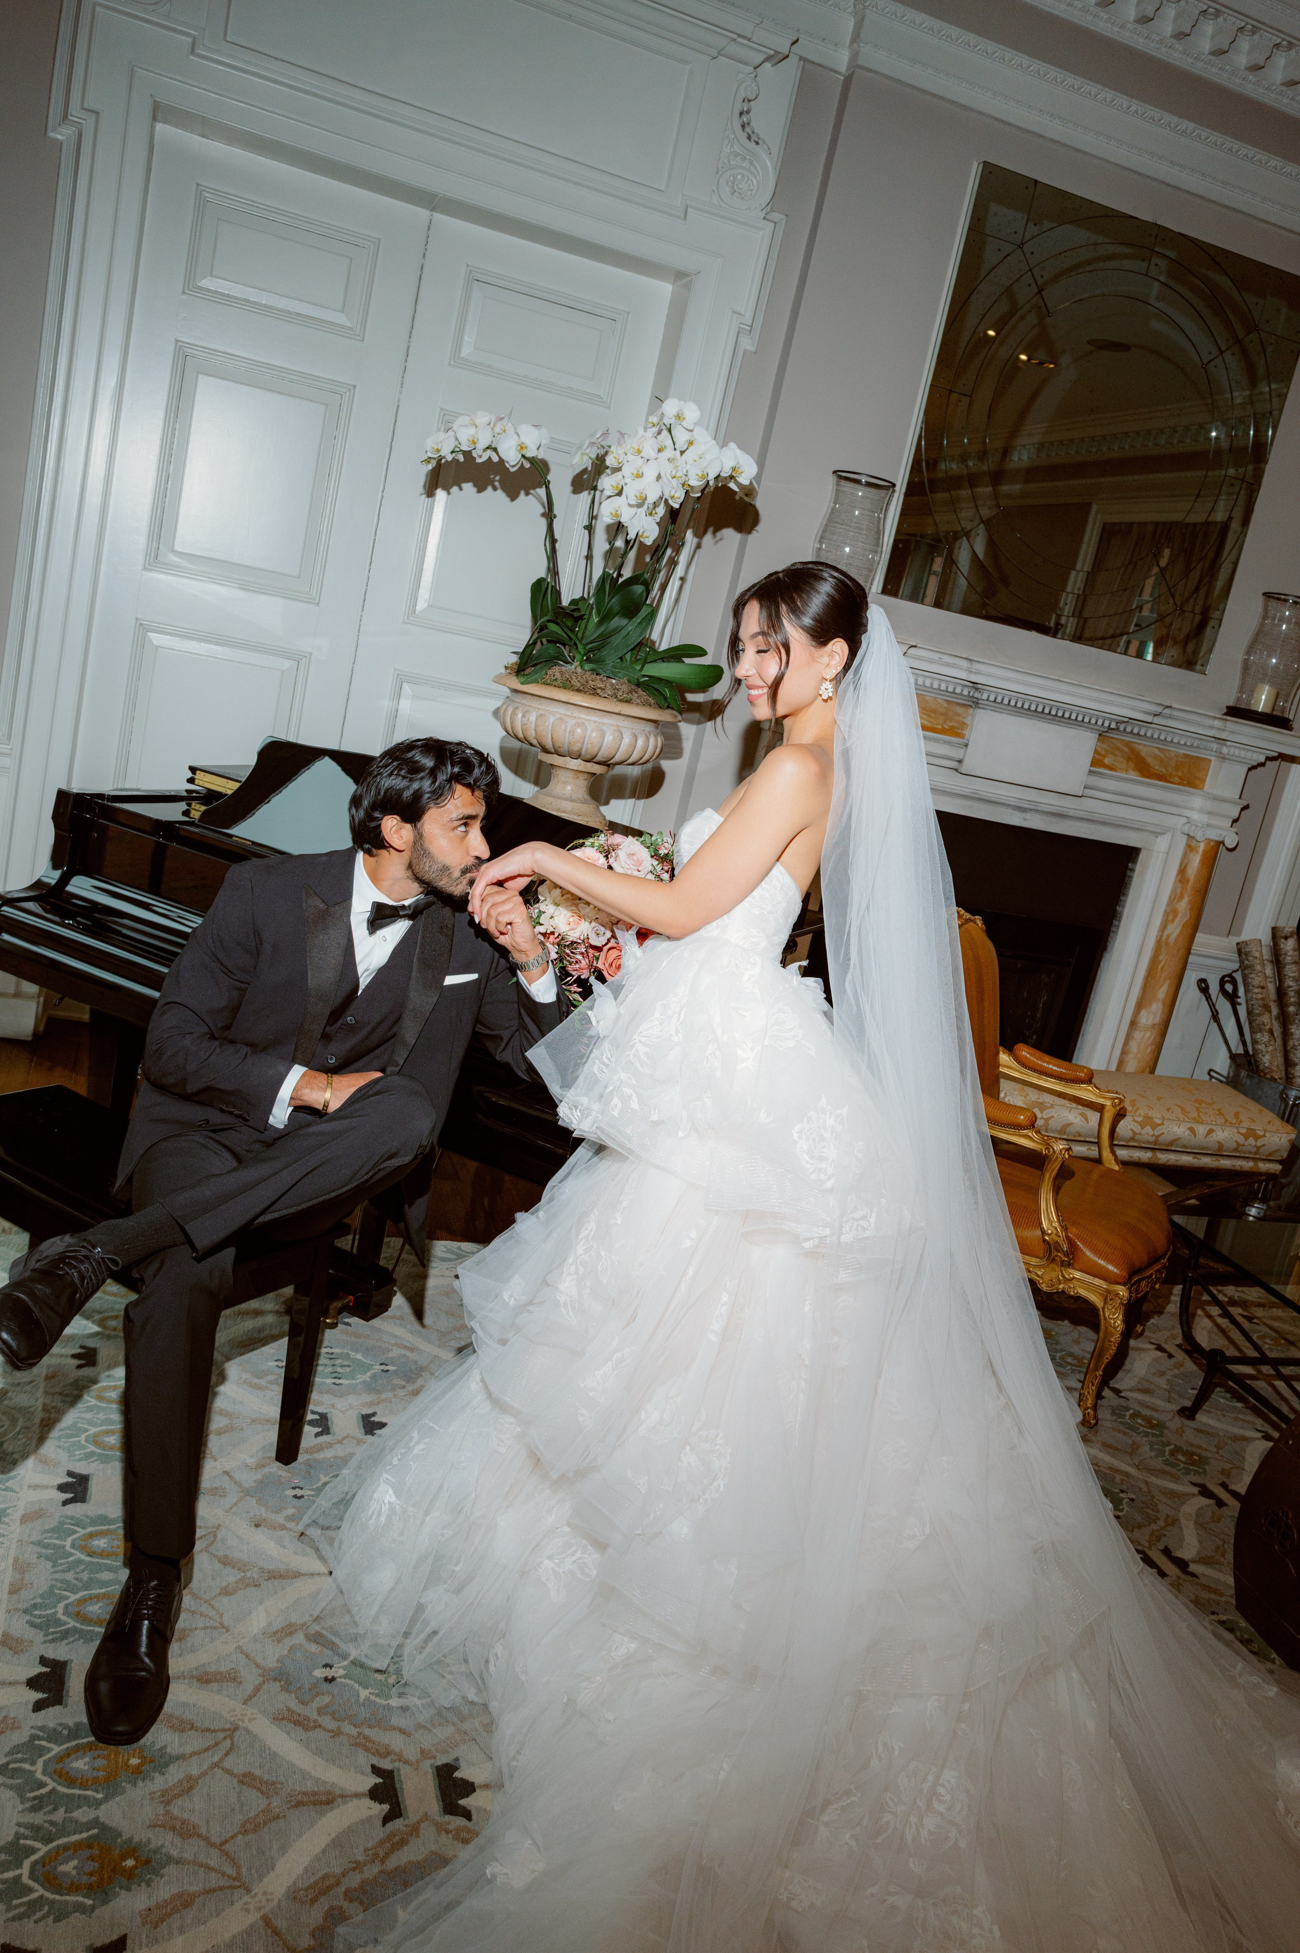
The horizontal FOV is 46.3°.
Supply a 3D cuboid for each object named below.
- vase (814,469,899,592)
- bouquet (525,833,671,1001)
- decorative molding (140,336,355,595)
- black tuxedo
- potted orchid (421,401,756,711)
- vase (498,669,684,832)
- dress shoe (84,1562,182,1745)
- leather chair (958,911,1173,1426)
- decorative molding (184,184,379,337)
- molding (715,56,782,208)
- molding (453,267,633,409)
[{"bbox_3d":[0.584,-1.237,4.462,0.205,0.410,0.205,8,14,-20],"label":"vase"},{"bbox_3d":[-0.085,-0.102,2.512,0.270,0.300,0.260,10,14,-10],"label":"bouquet"},{"bbox_3d":[-1.126,-1.410,4.283,0.490,0.618,0.035,8,14,-20],"label":"decorative molding"},{"bbox_3d":[-0.520,0.288,2.415,0.660,1.030,0.720,5,15,-28],"label":"black tuxedo"},{"bbox_3d":[-0.159,-1.020,3.560,0.790,0.690,0.480,8,14,-20],"label":"potted orchid"},{"bbox_3d":[-0.177,-0.551,3.716,0.465,0.305,0.465,8,14,-20],"label":"vase"},{"bbox_3d":[-0.706,0.904,2.111,0.110,0.115,0.310,10,14,-11],"label":"dress shoe"},{"bbox_3d":[0.975,0.414,3.748,0.700,1.000,0.660,19,15,25],"label":"leather chair"},{"bbox_3d":[-1.001,-1.946,4.155,0.488,0.270,0.035,8,14,-20],"label":"decorative molding"},{"bbox_3d":[0.285,-2.309,4.173,0.155,0.355,0.060,8,14,-20],"label":"molding"},{"bbox_3d":[-0.316,-1.855,4.409,0.485,0.270,0.035,8,14,-20],"label":"molding"}]

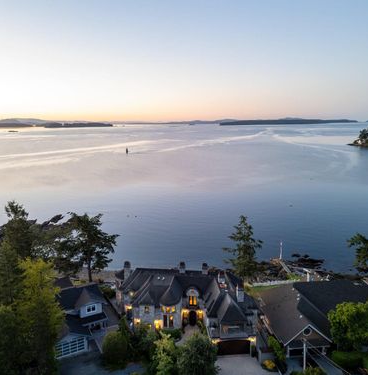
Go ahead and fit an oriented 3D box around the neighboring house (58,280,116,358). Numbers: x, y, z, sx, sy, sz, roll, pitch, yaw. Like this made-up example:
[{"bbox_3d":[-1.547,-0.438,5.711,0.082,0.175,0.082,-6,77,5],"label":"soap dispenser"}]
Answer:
[{"bbox_3d":[-18.900,20.267,59.046,13.000,8.000,15.000,-6,12,-29],"label":"neighboring house"}]

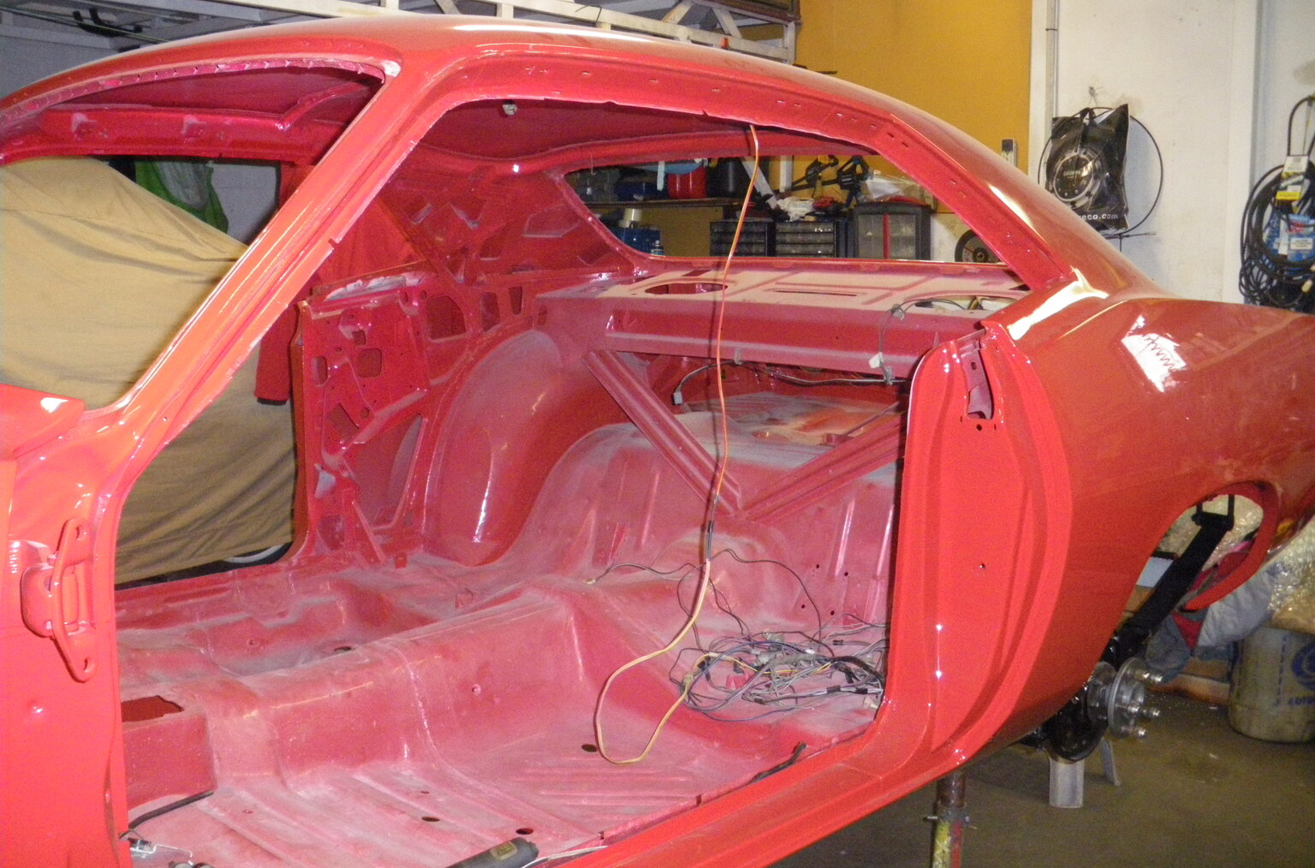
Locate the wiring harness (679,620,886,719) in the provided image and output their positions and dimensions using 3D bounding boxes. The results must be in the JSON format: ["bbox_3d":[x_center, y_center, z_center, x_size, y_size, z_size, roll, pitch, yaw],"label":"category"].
[{"bbox_3d":[0.208,0.360,2.100,0.380,0.090,0.340,0,8,0],"label":"wiring harness"}]

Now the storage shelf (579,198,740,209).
[{"bbox_3d":[-0.034,-1.026,6.100,1.150,0.035,0.300,6,10,35],"label":"storage shelf"}]

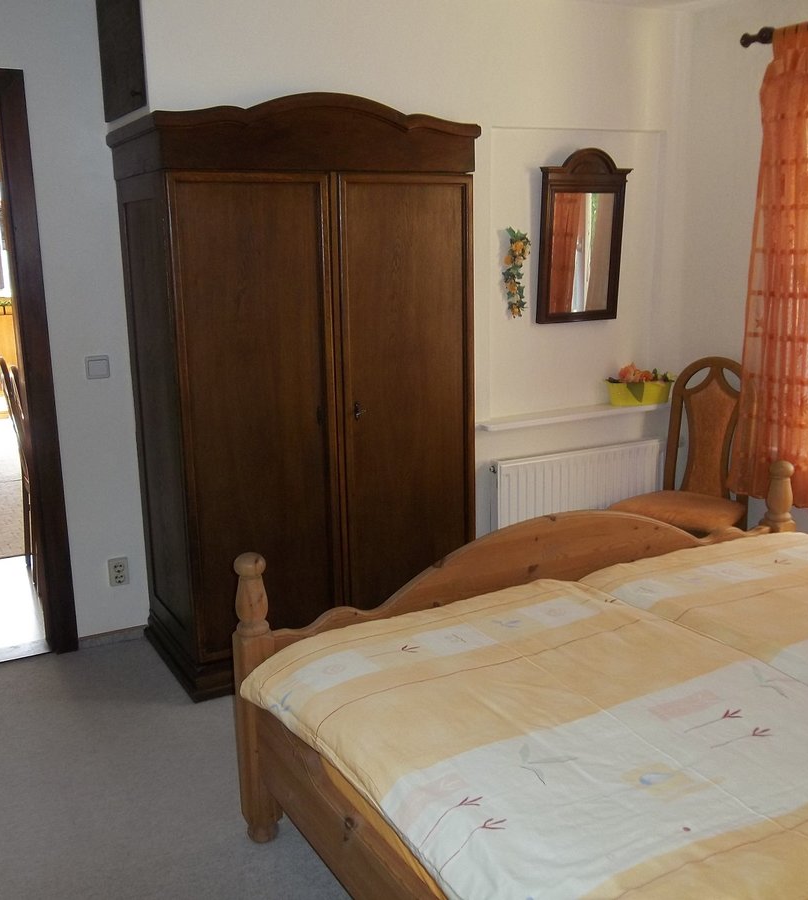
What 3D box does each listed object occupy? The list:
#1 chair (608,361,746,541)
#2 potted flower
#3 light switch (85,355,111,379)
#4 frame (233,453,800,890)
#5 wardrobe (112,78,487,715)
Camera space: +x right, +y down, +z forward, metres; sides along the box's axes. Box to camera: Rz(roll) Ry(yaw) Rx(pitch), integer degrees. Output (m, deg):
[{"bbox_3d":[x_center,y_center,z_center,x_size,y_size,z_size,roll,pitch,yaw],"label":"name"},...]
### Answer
[{"bbox_3d":[1.122,0.176,3.653,0.460,1.020,0.530,8,16,35],"label":"chair"},{"bbox_3d":[0.984,-0.279,3.874,0.305,0.175,0.130,-8,15,-28],"label":"potted flower"},{"bbox_3d":[-1.104,-0.298,3.387,0.081,0.081,0.012,-8,15,-28],"label":"light switch"},{"bbox_3d":[0.923,0.618,1.887,1.950,0.950,2.130,-8,15,-28],"label":"frame"},{"bbox_3d":[-0.369,-0.234,3.452,1.150,1.955,0.640,-8,15,-28],"label":"wardrobe"}]

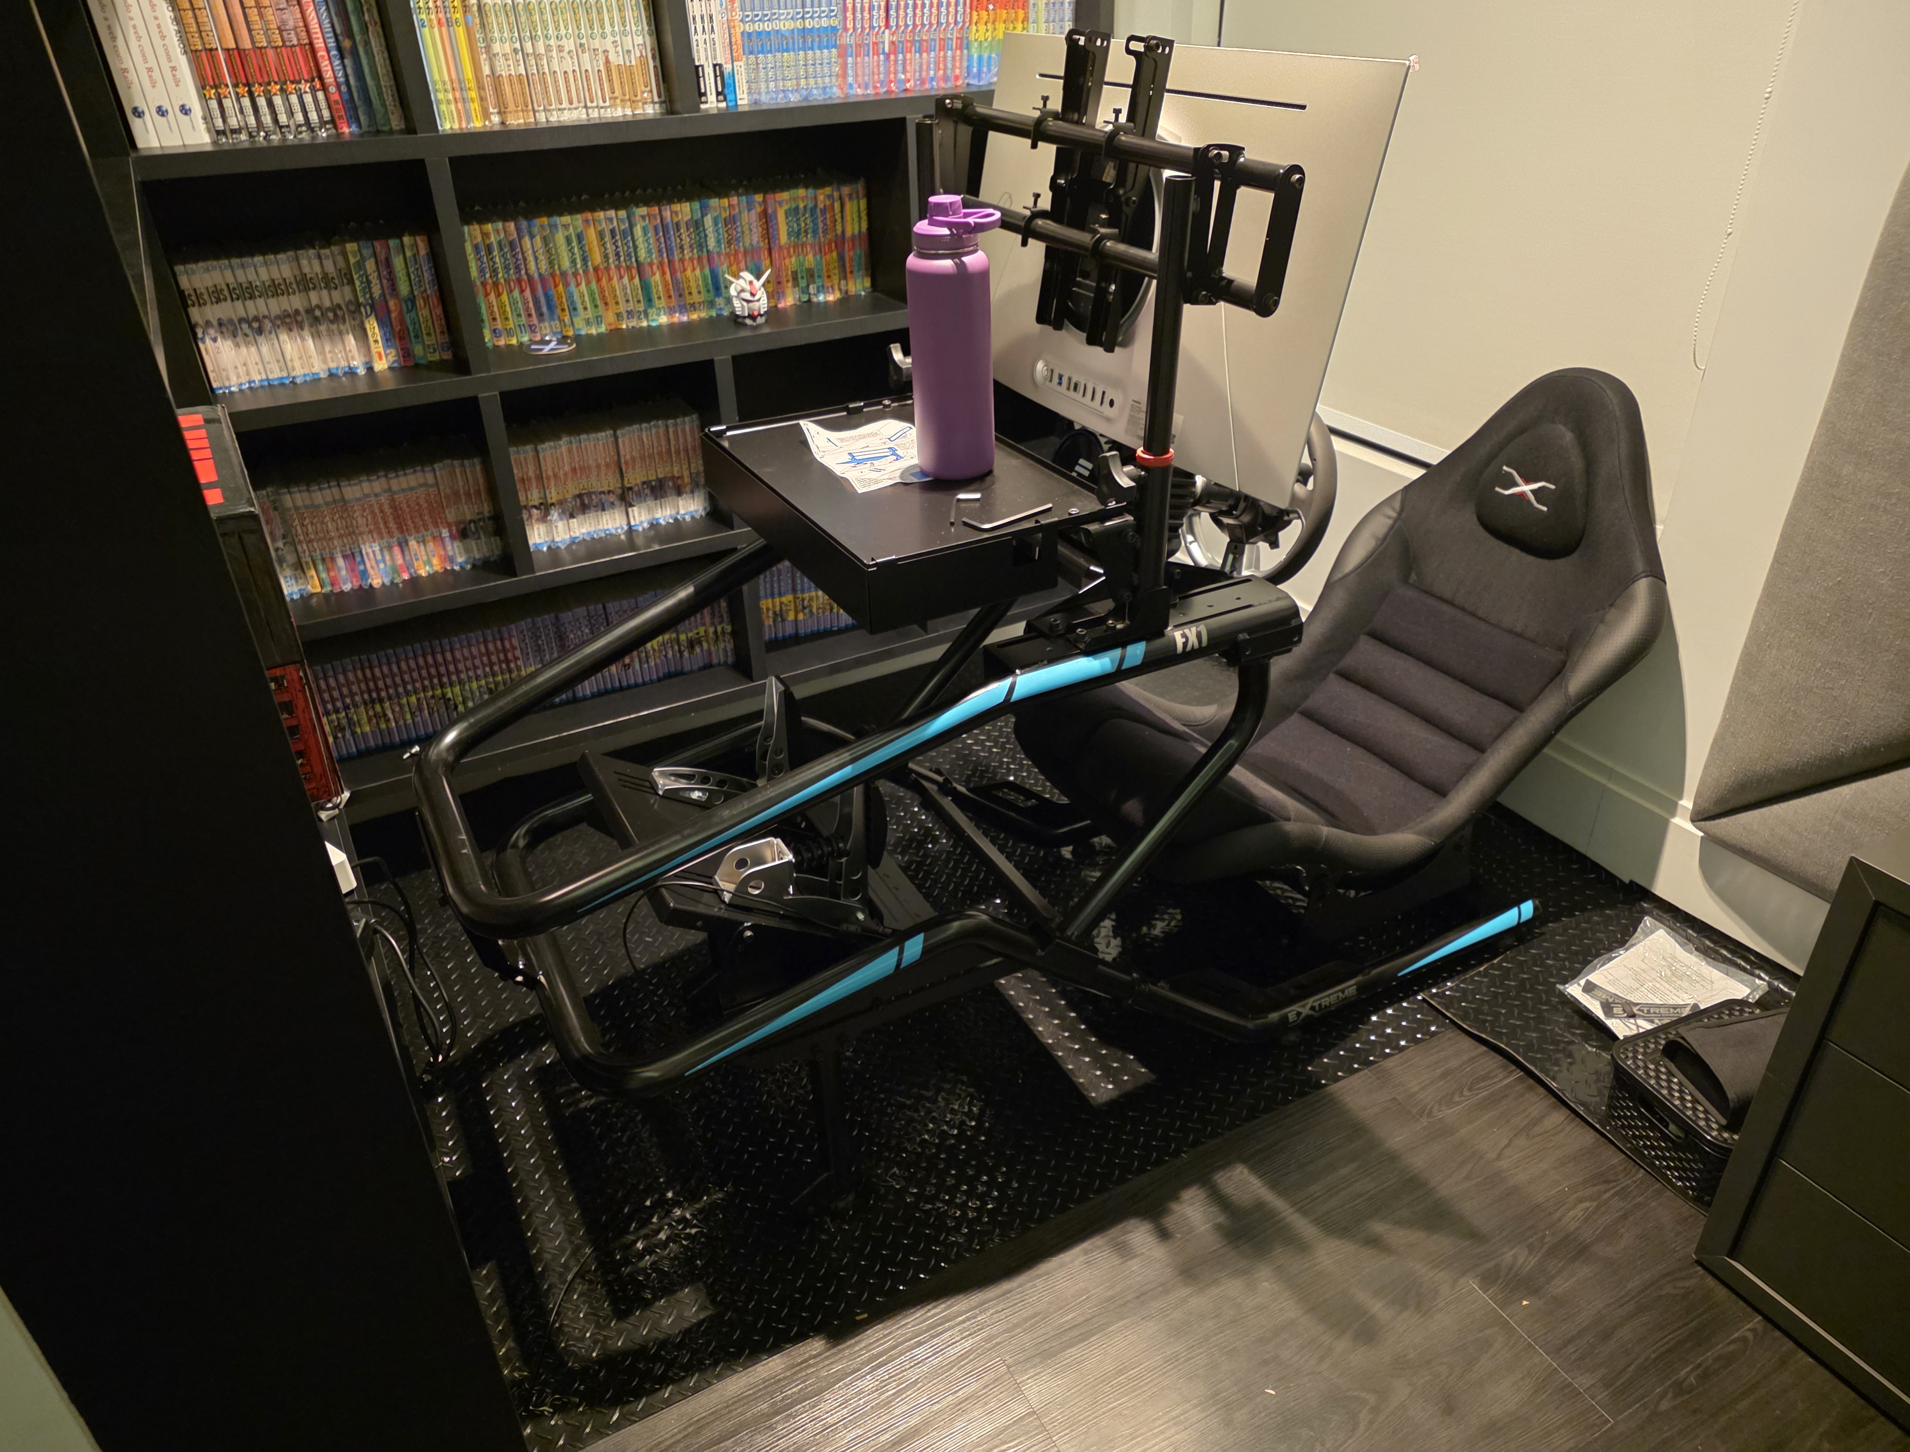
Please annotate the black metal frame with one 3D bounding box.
[{"bbox_3d":[0.088,-0.151,1.625,1.495,1.268,0.640,-17,33,-23],"label":"black metal frame"}]

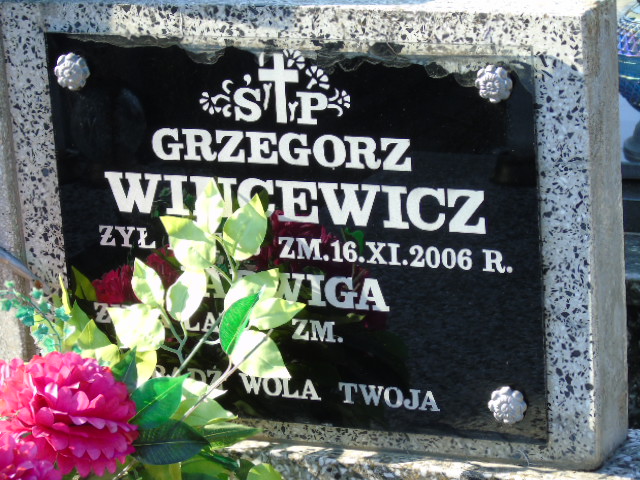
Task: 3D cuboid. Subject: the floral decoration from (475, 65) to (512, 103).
[{"bbox_3d":[0.158,-0.142,2.386,0.035,0.035,0.016,3,18,21],"label":"floral decoration"}]

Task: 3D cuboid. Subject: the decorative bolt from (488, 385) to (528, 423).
[{"bbox_3d":[0.177,0.156,2.477,0.035,0.035,0.016,3,18,21],"label":"decorative bolt"}]

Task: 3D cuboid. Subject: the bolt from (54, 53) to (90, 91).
[{"bbox_3d":[-0.239,-0.163,2.539,0.035,0.035,0.016,3,18,21],"label":"bolt"}]

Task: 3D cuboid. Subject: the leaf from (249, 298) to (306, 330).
[{"bbox_3d":[-0.039,0.069,2.443,0.059,0.032,0.014,-21,-25,0],"label":"leaf"}]

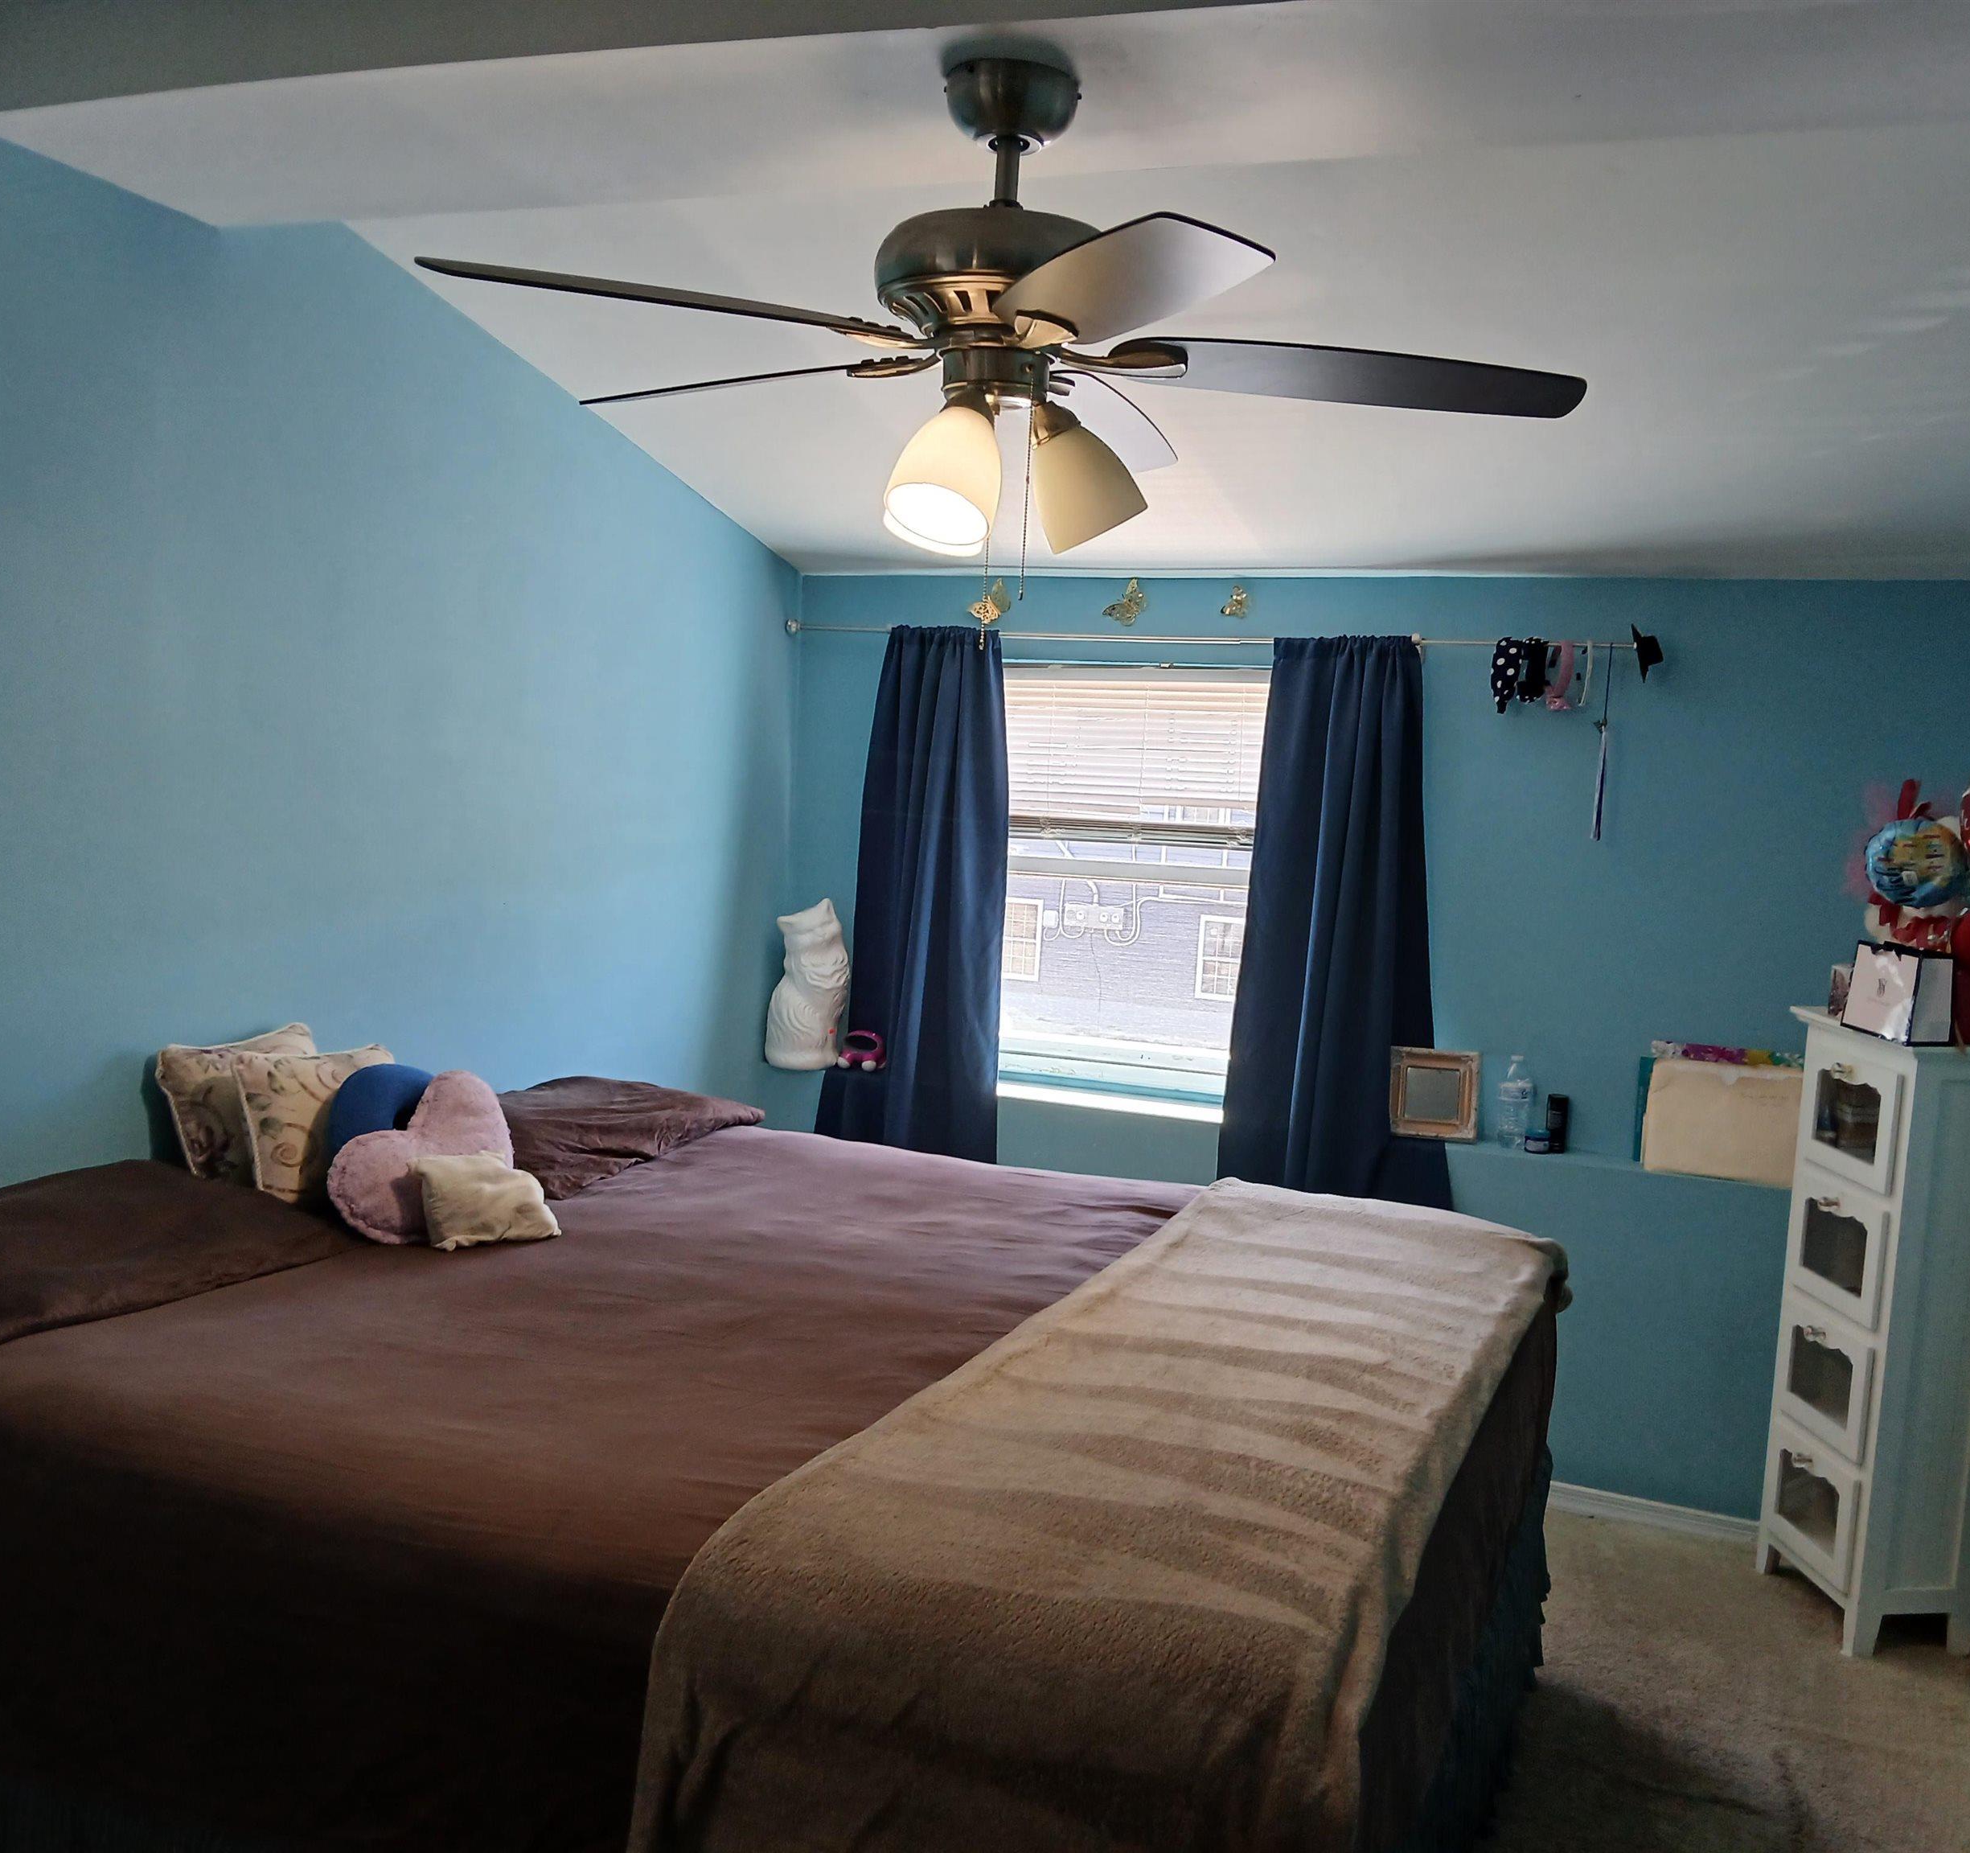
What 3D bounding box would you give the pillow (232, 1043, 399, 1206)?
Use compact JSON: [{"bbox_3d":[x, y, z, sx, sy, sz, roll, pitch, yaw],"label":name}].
[{"bbox_3d":[-1.065,0.329,3.037,0.120,0.280,0.330,-15,-6,30],"label":"pillow"}]

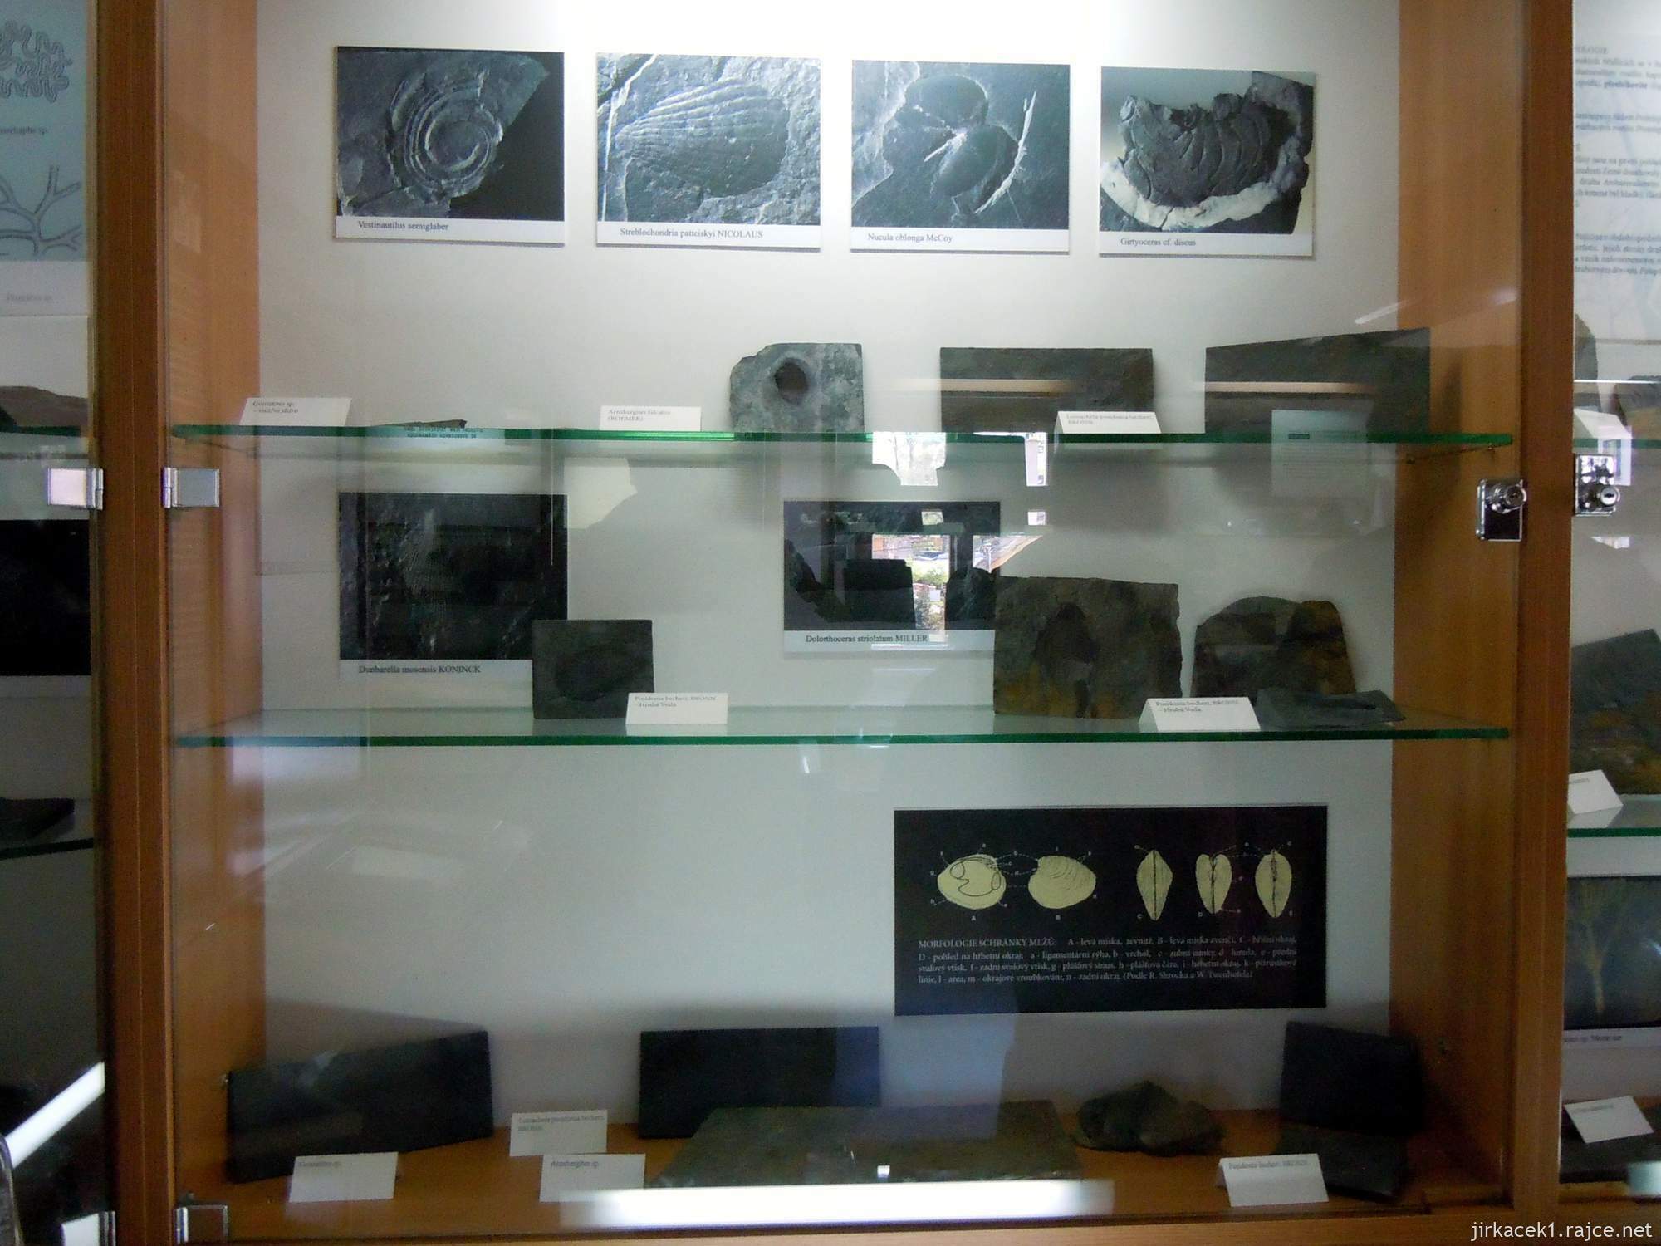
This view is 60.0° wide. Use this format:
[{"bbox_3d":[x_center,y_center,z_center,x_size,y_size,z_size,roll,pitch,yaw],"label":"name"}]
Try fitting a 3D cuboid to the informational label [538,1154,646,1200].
[{"bbox_3d":[-0.202,0.471,1.238,0.087,0.029,0.050,0,1,-4],"label":"informational label"}]

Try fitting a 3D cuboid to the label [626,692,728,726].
[{"bbox_3d":[-0.115,0.065,1.098,0.075,0.027,0.035,0,1,-4],"label":"label"}]

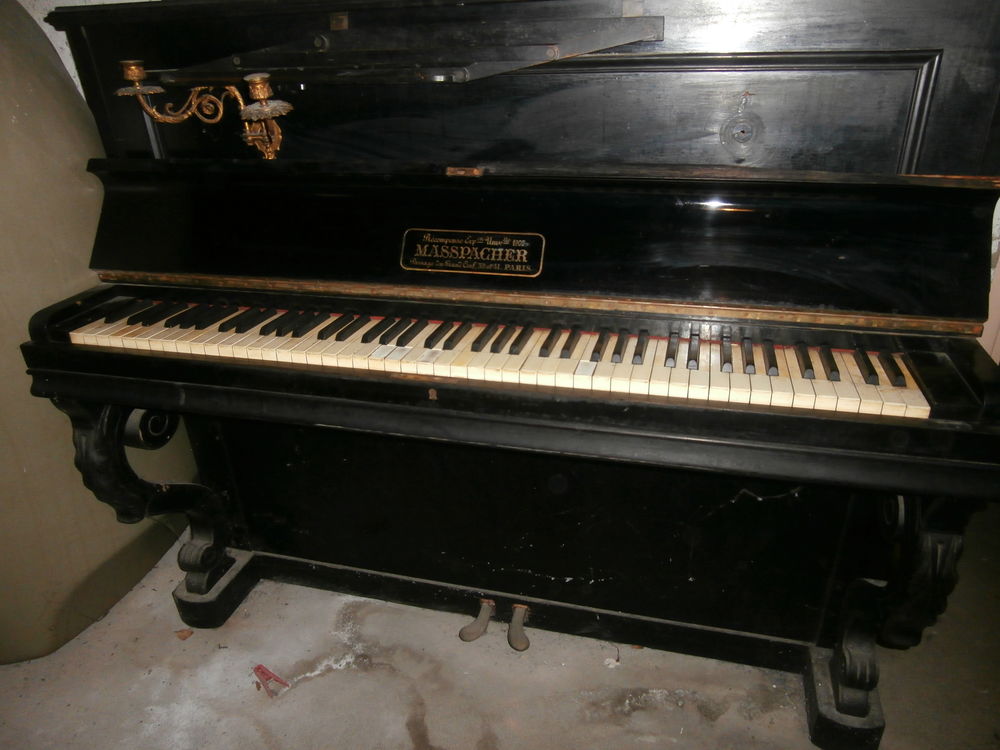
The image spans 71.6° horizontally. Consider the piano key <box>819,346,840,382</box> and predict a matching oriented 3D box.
[{"bbox_3d":[0.413,-0.018,0.870,0.012,0.011,0.092,5,27,14],"label":"piano key"}]

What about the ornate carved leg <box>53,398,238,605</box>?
[{"bbox_3d":[-0.667,0.224,1.375,0.063,0.552,0.300,5,27,14],"label":"ornate carved leg"}]

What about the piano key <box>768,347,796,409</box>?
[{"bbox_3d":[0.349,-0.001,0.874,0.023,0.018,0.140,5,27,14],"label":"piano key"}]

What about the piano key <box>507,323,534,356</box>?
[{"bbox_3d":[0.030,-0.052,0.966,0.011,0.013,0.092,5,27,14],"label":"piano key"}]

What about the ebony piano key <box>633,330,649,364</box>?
[{"bbox_3d":[0.188,-0.037,0.927,0.012,0.011,0.092,5,27,14],"label":"ebony piano key"}]

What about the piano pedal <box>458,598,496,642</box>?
[{"bbox_3d":[-0.046,0.506,1.425,0.051,0.026,0.090,9,29,21],"label":"piano pedal"}]

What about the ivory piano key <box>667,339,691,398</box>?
[{"bbox_3d":[0.237,-0.010,0.903,0.023,0.018,0.141,5,26,14],"label":"ivory piano key"}]

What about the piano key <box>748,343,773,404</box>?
[{"bbox_3d":[0.328,-0.002,0.880,0.023,0.018,0.141,5,26,14],"label":"piano key"}]

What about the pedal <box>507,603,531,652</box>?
[{"bbox_3d":[0.040,0.510,1.399,0.042,0.030,0.097,1,25,5],"label":"pedal"}]

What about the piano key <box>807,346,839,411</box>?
[{"bbox_3d":[0.395,0.004,0.861,0.022,0.018,0.137,5,27,14],"label":"piano key"}]

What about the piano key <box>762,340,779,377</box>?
[{"bbox_3d":[0.348,-0.023,0.890,0.013,0.011,0.096,5,26,14],"label":"piano key"}]

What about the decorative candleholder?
[{"bbox_3d":[-0.430,-0.383,1.030,0.308,0.154,0.145,5,27,14],"label":"decorative candleholder"}]

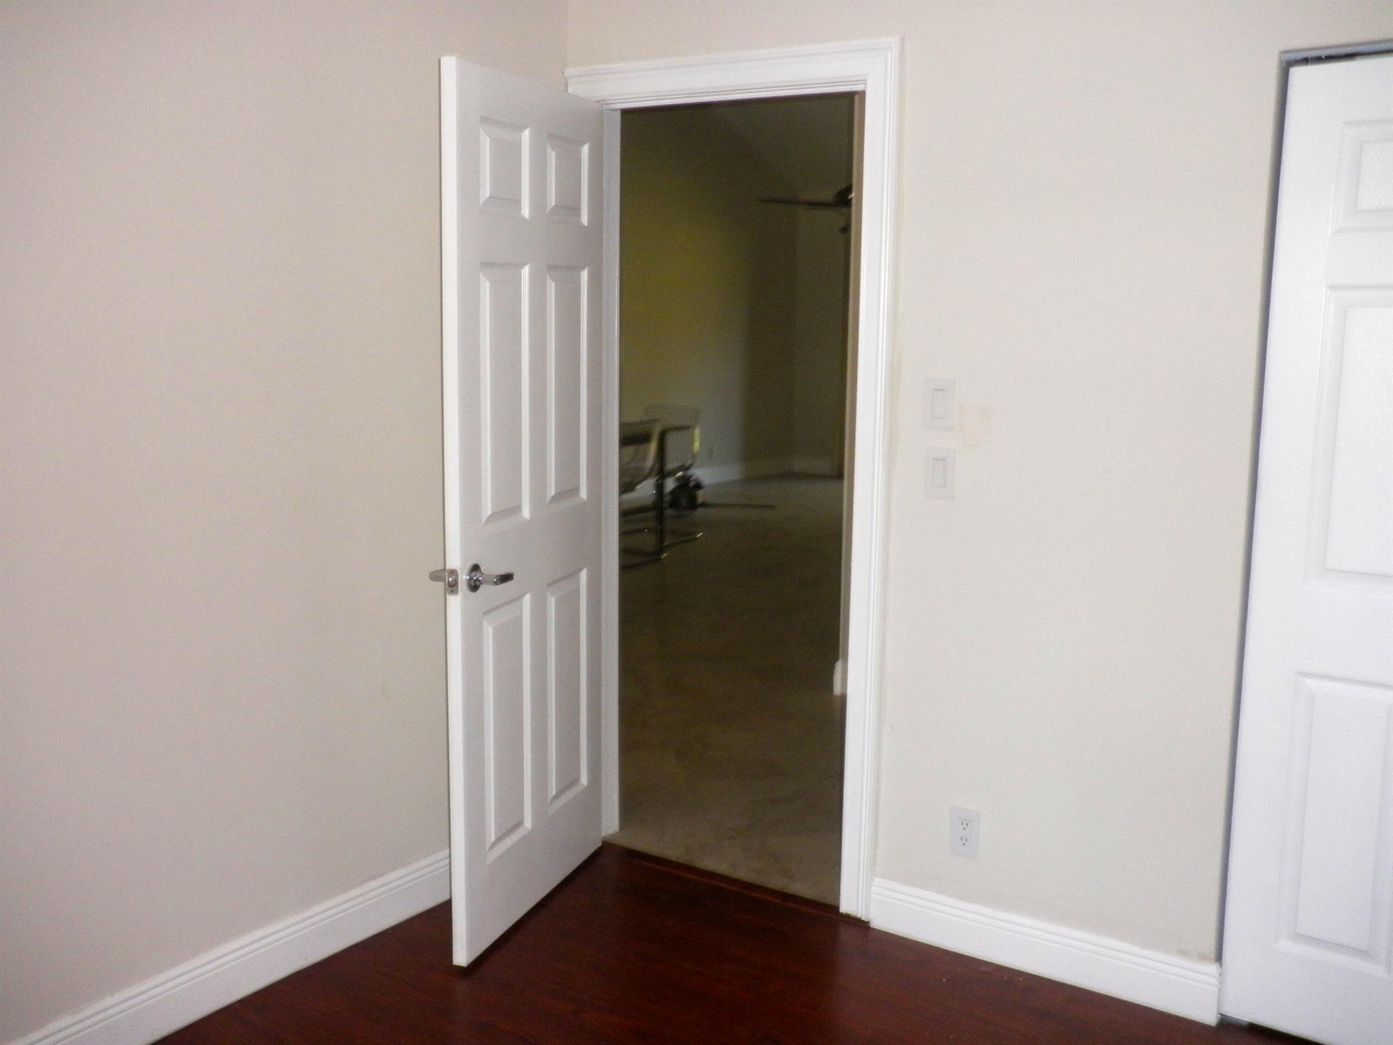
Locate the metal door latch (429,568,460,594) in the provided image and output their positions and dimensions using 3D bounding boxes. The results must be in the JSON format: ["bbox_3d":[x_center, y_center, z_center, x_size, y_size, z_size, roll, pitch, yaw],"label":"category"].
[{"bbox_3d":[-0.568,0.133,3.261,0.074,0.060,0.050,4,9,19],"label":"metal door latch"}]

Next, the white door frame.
[{"bbox_3d":[0.072,-0.096,3.775,0.978,2.145,0.120,7,11,33],"label":"white door frame"}]

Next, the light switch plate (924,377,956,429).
[{"bbox_3d":[0.566,-0.274,3.366,0.074,0.118,0.008,7,11,33],"label":"light switch plate"}]

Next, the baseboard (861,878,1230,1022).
[{"bbox_3d":[0.792,0.992,3.397,0.838,0.137,0.016,7,11,33],"label":"baseboard"}]

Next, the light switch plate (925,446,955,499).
[{"bbox_3d":[0.570,-0.115,3.387,0.074,0.118,0.008,7,11,33],"label":"light switch plate"}]

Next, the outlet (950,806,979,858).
[{"bbox_3d":[0.643,0.743,3.466,0.074,0.117,0.008,7,11,33],"label":"outlet"}]

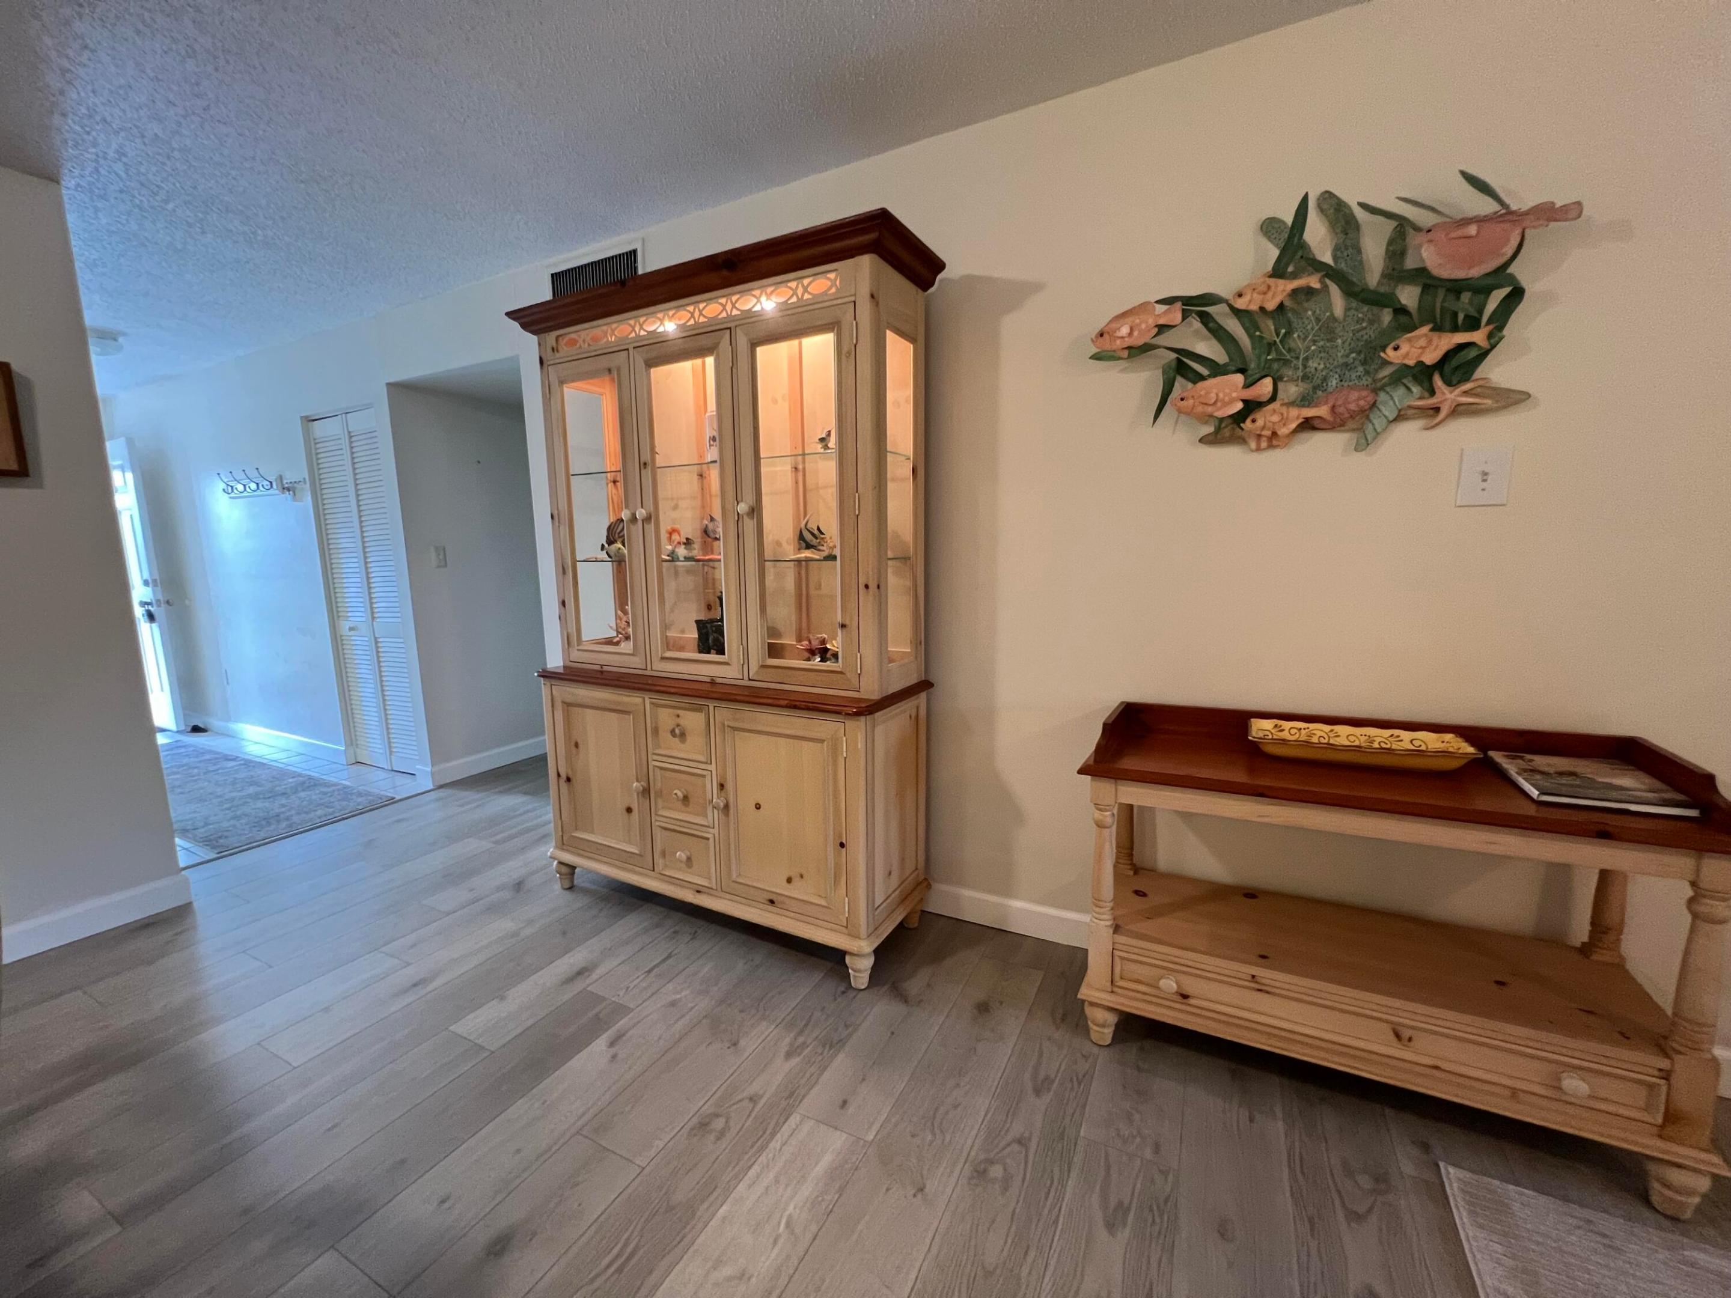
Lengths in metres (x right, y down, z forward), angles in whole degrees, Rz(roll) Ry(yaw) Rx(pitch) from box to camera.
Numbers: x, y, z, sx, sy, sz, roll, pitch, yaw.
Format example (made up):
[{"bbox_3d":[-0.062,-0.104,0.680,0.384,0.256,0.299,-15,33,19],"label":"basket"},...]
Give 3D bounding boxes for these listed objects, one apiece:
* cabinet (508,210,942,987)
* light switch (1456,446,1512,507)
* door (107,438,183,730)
[{"bbox_3d":[-0.474,-0.097,2.176,1.400,2.033,0.438,4,9,27],"label":"cabinet"},{"bbox_3d":[1.398,-0.389,1.466,0.086,0.128,0.020,4,9,27],"label":"light switch"},{"bbox_3d":[-5.396,-0.439,4.793,0.910,2.030,0.045,4,9,27],"label":"door"}]

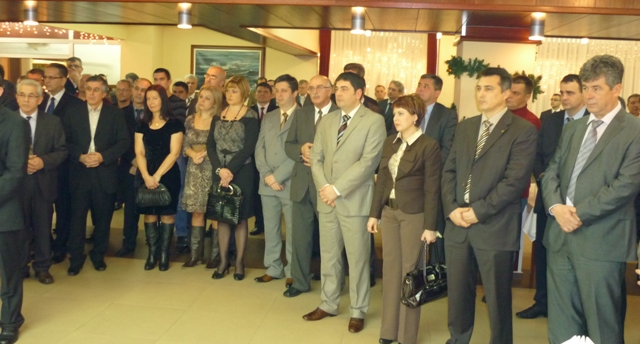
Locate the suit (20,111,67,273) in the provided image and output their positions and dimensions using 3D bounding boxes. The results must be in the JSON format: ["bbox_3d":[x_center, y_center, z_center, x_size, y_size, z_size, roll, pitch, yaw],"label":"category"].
[{"bbox_3d":[-2.429,0.168,5.182,0.530,1.400,0.330,2,7,-2],"label":"suit"}]

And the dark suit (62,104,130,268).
[{"bbox_3d":[-2.038,0.120,5.574,0.590,1.520,0.340,2,7,-6],"label":"dark suit"}]

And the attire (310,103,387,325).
[{"bbox_3d":[0.188,0.296,4.428,0.560,1.510,0.340,6,8,29],"label":"attire"}]

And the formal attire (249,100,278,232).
[{"bbox_3d":[-0.660,-0.044,7.114,0.550,1.560,0.350,4,8,14],"label":"formal attire"}]

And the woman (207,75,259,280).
[{"bbox_3d":[-0.780,0.052,5.449,0.480,1.800,0.370,5,8,17],"label":"woman"}]

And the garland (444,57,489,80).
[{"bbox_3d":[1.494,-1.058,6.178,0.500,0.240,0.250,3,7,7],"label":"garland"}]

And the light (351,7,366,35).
[{"bbox_3d":[0.354,-1.385,5.622,0.120,0.220,0.120,3,7,0],"label":"light"}]

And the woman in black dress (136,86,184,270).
[{"bbox_3d":[-1.478,0.044,5.646,0.450,1.693,0.340,2,7,-5],"label":"woman in black dress"}]

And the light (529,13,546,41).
[{"bbox_3d":[1.852,-1.235,5.195,0.130,0.240,0.130,3,7,7],"label":"light"}]

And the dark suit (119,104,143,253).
[{"bbox_3d":[-1.795,0.061,6.107,0.530,1.500,0.340,5,8,21],"label":"dark suit"}]

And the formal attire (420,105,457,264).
[{"bbox_3d":[0.998,0.221,5.368,0.520,1.630,0.340,7,9,30],"label":"formal attire"}]

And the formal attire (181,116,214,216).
[{"bbox_3d":[-1.105,-0.068,5.759,0.430,0.950,0.280,7,8,35],"label":"formal attire"}]

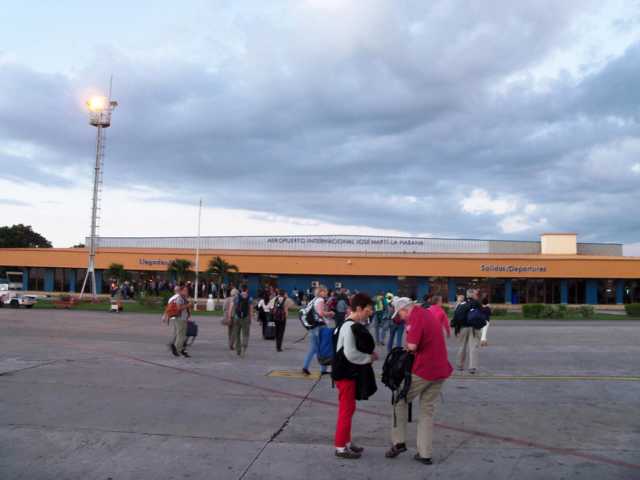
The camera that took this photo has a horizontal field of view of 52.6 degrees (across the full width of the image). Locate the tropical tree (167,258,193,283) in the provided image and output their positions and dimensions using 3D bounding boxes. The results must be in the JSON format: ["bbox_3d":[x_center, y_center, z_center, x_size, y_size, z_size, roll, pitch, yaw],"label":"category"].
[{"bbox_3d":[-13.027,3.778,60.000,2.500,4.033,2.500,1,-4,0],"label":"tropical tree"}]

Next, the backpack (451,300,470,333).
[{"bbox_3d":[2.974,1.624,13.650,0.400,0.650,0.300,1,-5,9],"label":"backpack"}]

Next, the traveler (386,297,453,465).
[{"bbox_3d":[1.015,1.380,6.600,0.640,1.610,0.520,0,-4,15],"label":"traveler"}]

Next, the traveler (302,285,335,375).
[{"bbox_3d":[-0.027,1.741,12.567,0.600,1.740,0.500,3,-5,-18],"label":"traveler"}]

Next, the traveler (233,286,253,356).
[{"bbox_3d":[-1.902,1.962,15.829,0.520,1.740,0.400,1,-5,2],"label":"traveler"}]

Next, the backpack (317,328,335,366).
[{"bbox_3d":[0.068,1.032,6.300,0.190,0.420,0.290,1,-5,3],"label":"backpack"}]

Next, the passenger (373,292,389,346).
[{"bbox_3d":[1.907,2.448,20.242,0.500,1.680,0.380,1,-5,6],"label":"passenger"}]

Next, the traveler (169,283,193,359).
[{"bbox_3d":[-3.368,1.918,15.627,0.520,1.720,0.520,2,-5,-6],"label":"traveler"}]

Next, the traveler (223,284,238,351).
[{"bbox_3d":[-2.380,2.099,17.231,0.480,1.670,0.360,2,-5,-3],"label":"traveler"}]

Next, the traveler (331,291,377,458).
[{"bbox_3d":[0.346,1.354,6.582,0.460,1.630,0.500,2,-4,-6],"label":"traveler"}]

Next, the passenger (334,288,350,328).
[{"bbox_3d":[0.685,2.302,19.140,0.500,1.730,0.400,1,-5,0],"label":"passenger"}]

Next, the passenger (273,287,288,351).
[{"bbox_3d":[-1.050,2.127,17.201,0.450,1.630,0.450,1,-4,3],"label":"passenger"}]

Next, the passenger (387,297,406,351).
[{"bbox_3d":[1.658,1.976,14.023,0.480,1.570,0.420,1,-4,0],"label":"passenger"}]

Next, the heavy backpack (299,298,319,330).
[{"bbox_3d":[-0.215,1.447,12.655,0.300,0.560,0.340,14,-4,-16],"label":"heavy backpack"}]

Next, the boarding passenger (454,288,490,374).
[{"bbox_3d":[3.172,1.877,13.461,0.660,1.750,0.520,1,-4,7],"label":"boarding passenger"}]

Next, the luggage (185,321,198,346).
[{"bbox_3d":[-3.264,2.384,16.500,0.370,0.640,0.260,3,-5,-17],"label":"luggage"}]

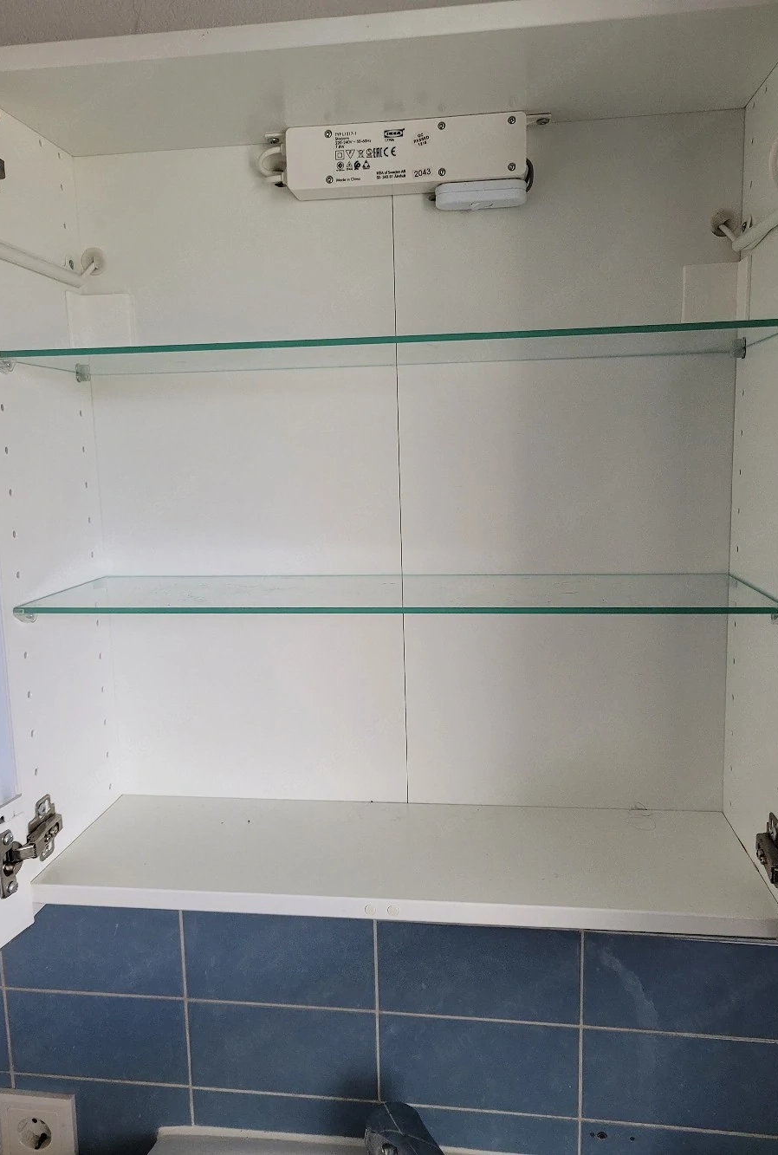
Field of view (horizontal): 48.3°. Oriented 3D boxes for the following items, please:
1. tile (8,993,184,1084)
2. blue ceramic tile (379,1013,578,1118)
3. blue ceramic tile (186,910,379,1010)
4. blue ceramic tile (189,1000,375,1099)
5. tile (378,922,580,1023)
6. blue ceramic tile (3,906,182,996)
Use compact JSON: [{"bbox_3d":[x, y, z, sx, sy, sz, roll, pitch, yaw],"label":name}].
[{"bbox_3d":[-0.309,0.487,0.925,0.199,0.099,0.009,0,9,8],"label":"tile"},{"bbox_3d":[0.089,0.487,0.870,0.199,0.099,0.009,0,9,8],"label":"blue ceramic tile"},{"bbox_3d":[-0.112,0.388,0.882,0.199,0.099,0.009,0,9,8],"label":"blue ceramic tile"},{"bbox_3d":[-0.110,0.487,0.897,0.199,0.099,0.009,0,9,8],"label":"blue ceramic tile"},{"bbox_3d":[0.087,0.388,0.855,0.199,0.099,0.009,0,9,8],"label":"tile"},{"bbox_3d":[-0.311,0.388,0.910,0.199,0.099,0.009,0,9,8],"label":"blue ceramic tile"}]

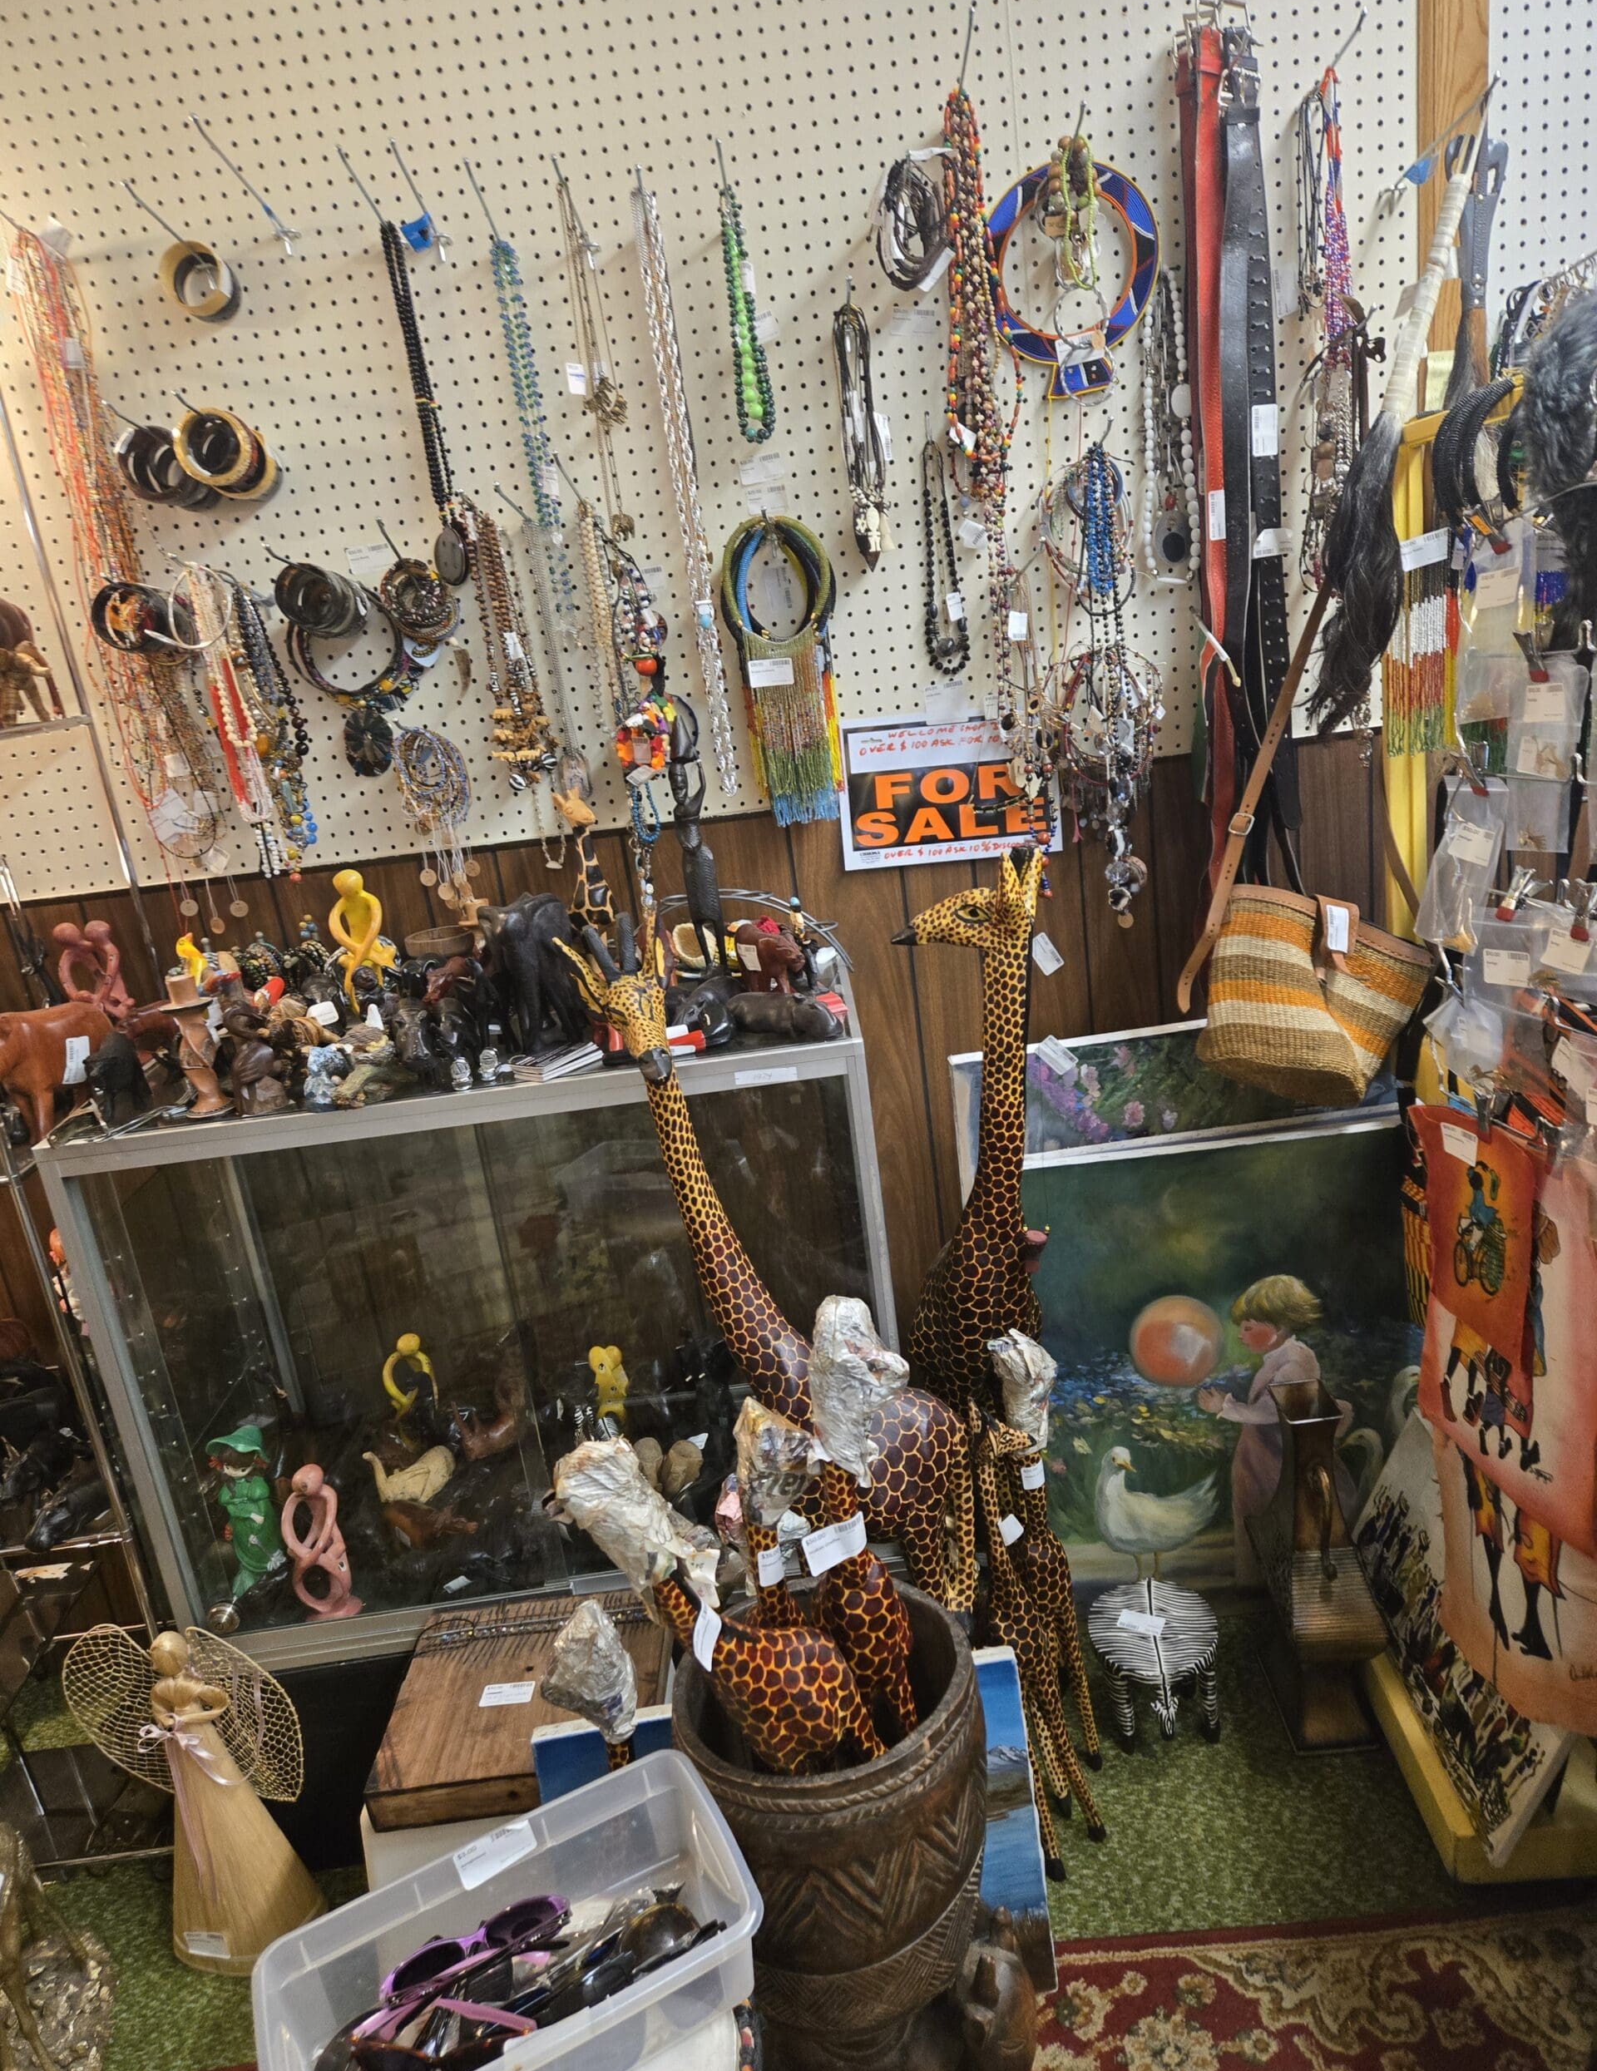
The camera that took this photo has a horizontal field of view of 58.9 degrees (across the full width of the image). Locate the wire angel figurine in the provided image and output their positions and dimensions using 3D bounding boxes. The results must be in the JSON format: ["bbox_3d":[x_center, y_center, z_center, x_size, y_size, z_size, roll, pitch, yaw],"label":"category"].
[{"bbox_3d":[-0.737,0.912,1.737,0.270,0.450,0.210,-6,17,6],"label":"wire angel figurine"}]

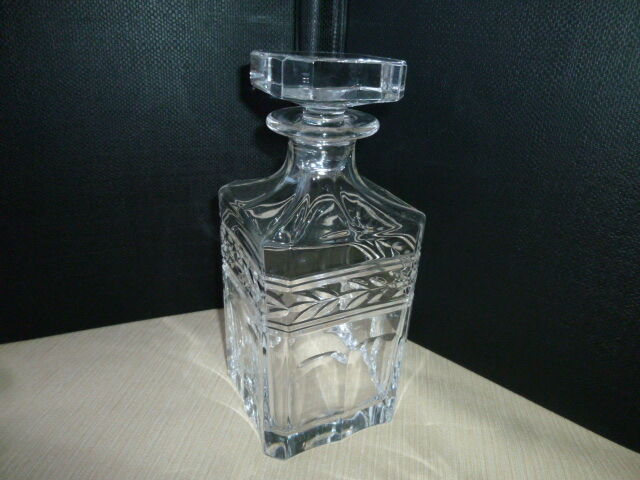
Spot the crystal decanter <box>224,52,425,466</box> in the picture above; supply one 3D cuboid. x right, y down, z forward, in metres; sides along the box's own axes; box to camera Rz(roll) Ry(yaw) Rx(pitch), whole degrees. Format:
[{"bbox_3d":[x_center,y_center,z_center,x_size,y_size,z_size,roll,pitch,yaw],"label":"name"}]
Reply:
[{"bbox_3d":[-0.002,0.007,0.290,0.097,0.226,0.097,-9,26,-26],"label":"crystal decanter"}]

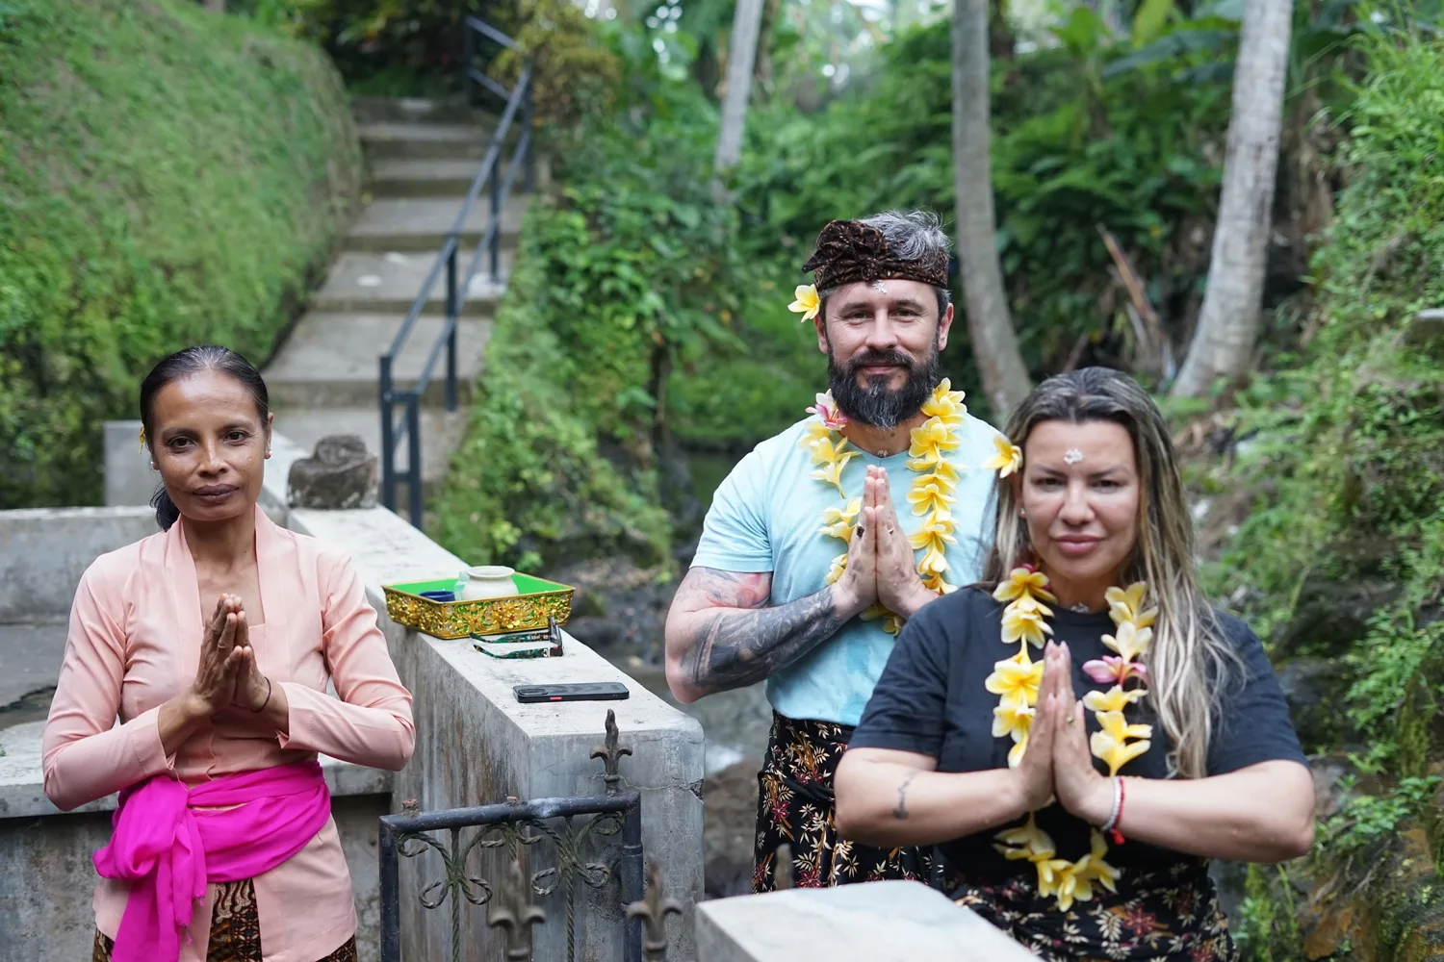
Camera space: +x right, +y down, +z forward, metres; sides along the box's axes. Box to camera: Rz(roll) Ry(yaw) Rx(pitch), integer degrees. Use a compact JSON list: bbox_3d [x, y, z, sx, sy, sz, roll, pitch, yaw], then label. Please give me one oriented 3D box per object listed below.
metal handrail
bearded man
[{"bbox_3d":[-1.620,-1.638,11.832,0.750,3.154,8.347,0,6,0],"label":"metal handrail"},{"bbox_3d":[0.210,0.528,2.783,0.580,1.790,0.440,0,6,3],"label":"bearded man"}]

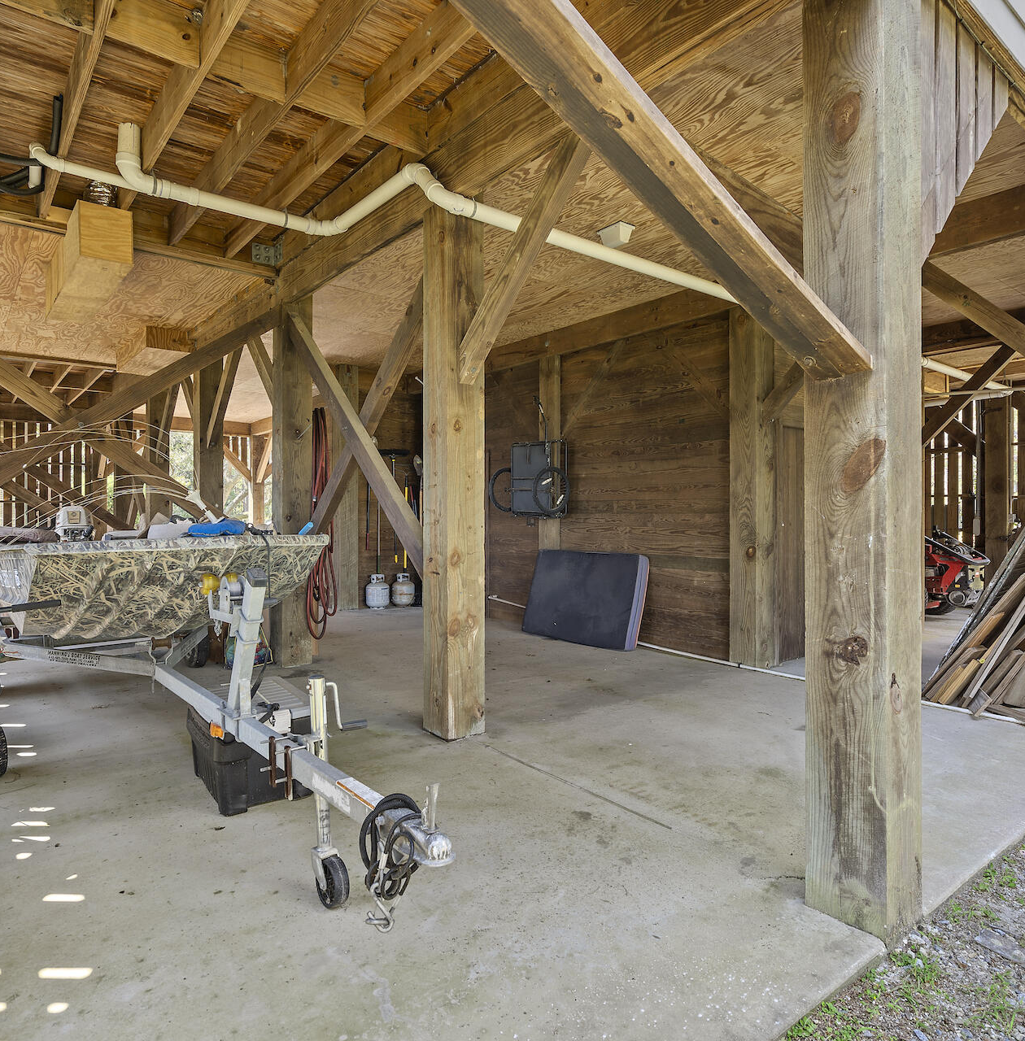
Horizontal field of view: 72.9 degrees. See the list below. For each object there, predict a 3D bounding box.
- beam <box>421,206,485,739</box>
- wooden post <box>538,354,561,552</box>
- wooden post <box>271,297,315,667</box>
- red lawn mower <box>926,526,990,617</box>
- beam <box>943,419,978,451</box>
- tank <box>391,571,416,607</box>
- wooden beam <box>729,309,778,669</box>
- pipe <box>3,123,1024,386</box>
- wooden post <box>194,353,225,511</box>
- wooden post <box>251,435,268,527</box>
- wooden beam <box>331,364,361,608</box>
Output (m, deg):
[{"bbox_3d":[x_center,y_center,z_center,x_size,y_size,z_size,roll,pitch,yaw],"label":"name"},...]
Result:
[{"bbox_3d":[-0.335,-0.296,3.983,0.250,3.013,0.250,0,0,-38],"label":"beam"},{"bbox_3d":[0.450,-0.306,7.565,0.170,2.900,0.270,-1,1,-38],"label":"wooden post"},{"bbox_3d":[-1.857,-0.305,5.875,0.250,3.026,0.250,0,0,-38],"label":"wooden post"},{"bbox_3d":[5.321,0.647,9.256,1.070,1.100,1.750,0,0,-38],"label":"red lawn mower"},{"bbox_3d":[6.276,-1.368,9.911,0.091,0.146,1.220,0,44,-38],"label":"beam"},{"bbox_3d":[-1.490,0.957,9.500,0.312,0.460,0.312,0,0,0],"label":"tank"},{"bbox_3d":[1.972,-0.261,5.730,0.250,2.880,0.250,-1,1,-38],"label":"wooden beam"},{"bbox_3d":[2.060,-1.793,5.911,10.200,0.420,0.980,-1,1,-38],"label":"pipe"},{"bbox_3d":[-3.415,-0.330,7.816,0.250,2.950,0.250,-1,1,-38],"label":"wooden post"},{"bbox_3d":[-5.268,-0.348,14.397,0.240,2.800,0.240,-1,1,-38],"label":"wooden post"},{"bbox_3d":[-2.132,-0.415,8.915,0.250,3.060,0.250,-1,1,-38],"label":"wooden beam"}]

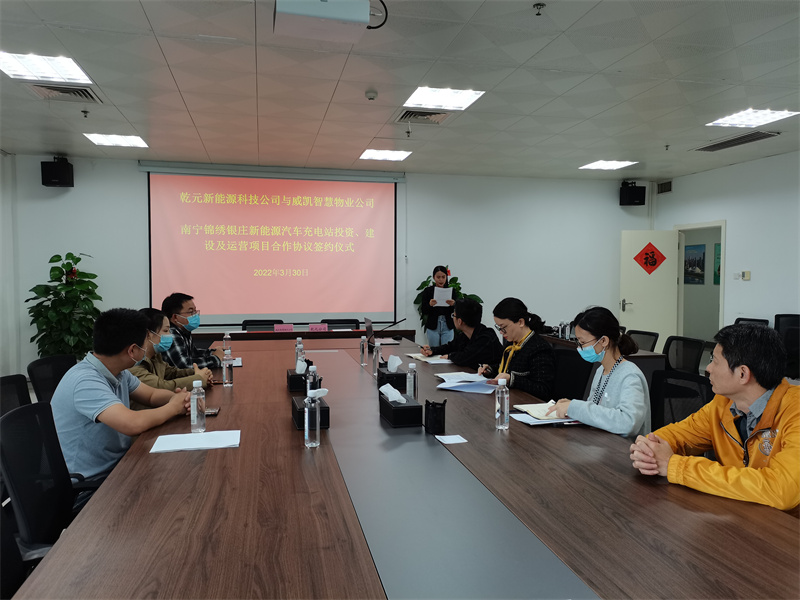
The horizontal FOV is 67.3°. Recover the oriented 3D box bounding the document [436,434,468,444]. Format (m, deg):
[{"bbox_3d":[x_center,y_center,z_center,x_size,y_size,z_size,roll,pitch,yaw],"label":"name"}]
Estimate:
[{"bbox_3d":[0.202,0.535,2.312,0.094,0.004,0.107,0,3,-13],"label":"document"}]

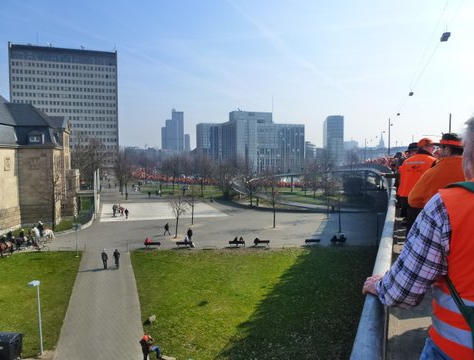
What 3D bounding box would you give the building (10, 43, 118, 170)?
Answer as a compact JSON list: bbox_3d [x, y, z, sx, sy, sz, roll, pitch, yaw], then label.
[{"bbox_3d":[-84.287,-32.328,167.906,46.335,62.965,17.000,-1,4,-16],"label":"building"}]

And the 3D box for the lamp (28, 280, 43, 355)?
[{"bbox_3d":[-10.430,7.188,17.276,0.650,3.975,0.250,-1,4,-17],"label":"lamp"}]

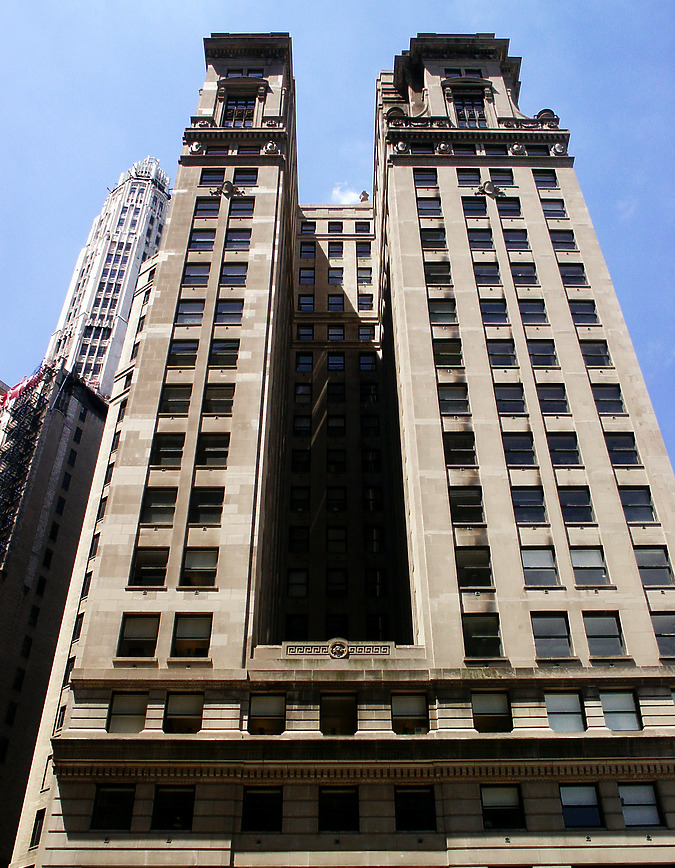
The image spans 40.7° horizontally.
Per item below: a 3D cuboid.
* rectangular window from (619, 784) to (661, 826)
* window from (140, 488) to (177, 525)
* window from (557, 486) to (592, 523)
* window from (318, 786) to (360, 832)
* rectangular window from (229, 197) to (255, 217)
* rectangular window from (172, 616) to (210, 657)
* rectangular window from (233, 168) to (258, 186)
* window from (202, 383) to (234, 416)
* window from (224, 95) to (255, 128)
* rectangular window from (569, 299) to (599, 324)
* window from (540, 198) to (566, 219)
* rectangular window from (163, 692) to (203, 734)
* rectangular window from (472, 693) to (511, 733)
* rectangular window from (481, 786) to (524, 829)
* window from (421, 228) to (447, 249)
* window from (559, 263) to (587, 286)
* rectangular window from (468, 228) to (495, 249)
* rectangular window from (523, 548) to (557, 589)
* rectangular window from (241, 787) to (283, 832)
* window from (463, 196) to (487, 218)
[{"bbox_3d":[11.566,14.228,34.852,1.480,1.660,0.250,0,-42,0],"label":"rectangular window"},{"bbox_3d":[-8.167,3.346,41.874,1.530,2.125,0.250,0,-42,0],"label":"window"},{"bbox_3d":[11.339,3.401,43.302,1.492,2.109,0.200,0,-42,0],"label":"window"},{"bbox_3d":[0.059,14.175,34.478,1.499,1.668,0.200,0,-42,0],"label":"window"},{"bbox_3d":[-6.489,-15.378,61.514,1.580,2.200,0.250,0,-42,0],"label":"rectangular window"},{"bbox_3d":[-6.365,8.828,39.672,1.580,2.200,0.250,0,-42,0],"label":"rectangular window"},{"bbox_3d":[-6.051,-16.867,60.181,1.571,2.050,0.250,0,-42,0],"label":"rectangular window"},{"bbox_3d":[-6.302,-1.837,48.788,1.621,2.201,0.200,0,-42,0],"label":"window"},{"bbox_3d":[-7.665,-24.969,70.455,2.090,4.610,0.320,0,-42,0],"label":"window"},{"bbox_3d":[14.529,-7.205,53.750,1.603,2.182,0.200,0,-42,0],"label":"rectangular window"},{"bbox_3d":[14.502,-15.033,60.784,1.603,2.132,0.200,0,-42,0],"label":"window"},{"bbox_3d":[-6.122,11.246,36.475,1.482,1.760,0.200,0,-42,0],"label":"rectangular window"},{"bbox_3d":[5.987,10.805,35.174,1.428,1.785,0.250,0,-42,0],"label":"rectangular window"},{"bbox_3d":[6.155,13.857,33.798,1.542,1.671,0.200,0,-42,0],"label":"rectangular window"},{"bbox_3d":[6.205,-12.539,58.506,1.603,2.131,0.200,0,-42,0],"label":"window"},{"bbox_3d":[14.127,-9.458,54.426,1.533,2.108,0.200,0,-42,0],"label":"window"},{"bbox_3d":[8.810,-11.795,55.644,1.499,2.064,0.250,0,-42,0],"label":"rectangular window"},{"bbox_3d":[9.294,6.039,41.828,1.596,2.141,0.200,0,-42,0],"label":"rectangular window"},{"bbox_3d":[-2.829,14.248,34.528,1.534,1.711,0.200,0,-42,0],"label":"rectangular window"},{"bbox_3d":[9.018,-14.776,59.626,1.492,2.109,0.200,0,-42,0],"label":"window"}]

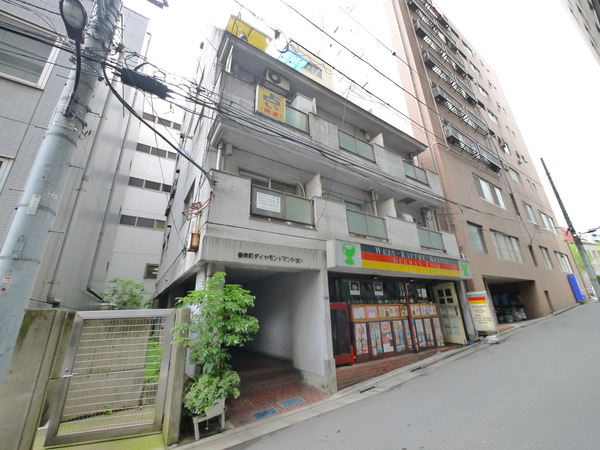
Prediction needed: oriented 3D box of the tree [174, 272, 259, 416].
[{"bbox_3d":[-1.359,1.911,4.072,1.250,2.150,1.100,10,-23,-32],"label":"tree"}]

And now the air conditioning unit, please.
[{"bbox_3d":[-0.722,-4.291,7.322,0.780,0.540,0.290,10,-23,-32],"label":"air conditioning unit"}]

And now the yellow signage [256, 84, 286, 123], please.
[{"bbox_3d":[-0.738,-3.133,6.403,0.820,0.820,0.110,10,-23,-32],"label":"yellow signage"}]

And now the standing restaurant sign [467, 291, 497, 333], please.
[{"bbox_3d":[6.566,3.181,8.721,0.600,1.470,0.200,-17,-24,37],"label":"standing restaurant sign"}]

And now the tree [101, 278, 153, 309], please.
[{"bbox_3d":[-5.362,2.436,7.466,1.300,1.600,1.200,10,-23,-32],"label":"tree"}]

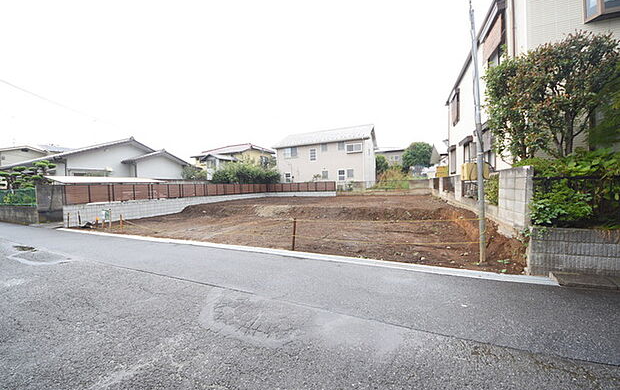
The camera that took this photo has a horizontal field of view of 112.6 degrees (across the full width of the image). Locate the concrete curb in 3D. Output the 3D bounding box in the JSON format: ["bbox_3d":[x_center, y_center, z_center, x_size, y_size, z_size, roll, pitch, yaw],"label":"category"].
[{"bbox_3d":[-3.920,1.430,6.300,16.300,0.110,0.220,-1,2,22],"label":"concrete curb"}]

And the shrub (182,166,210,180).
[{"bbox_3d":[-11.300,-1.200,20.400,2.100,2.900,1.800,0,3,24],"label":"shrub"}]

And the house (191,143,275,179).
[{"bbox_3d":[-11.700,-3.600,32.400,9.400,6.900,7.800,0,3,24],"label":"house"}]

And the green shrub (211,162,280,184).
[{"bbox_3d":[-7.600,-2.000,24.400,7.600,3.400,3.200,0,3,24],"label":"green shrub"}]

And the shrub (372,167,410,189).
[{"bbox_3d":[7.800,-1.550,19.800,3.300,1.900,2.400,0,3,24],"label":"shrub"}]

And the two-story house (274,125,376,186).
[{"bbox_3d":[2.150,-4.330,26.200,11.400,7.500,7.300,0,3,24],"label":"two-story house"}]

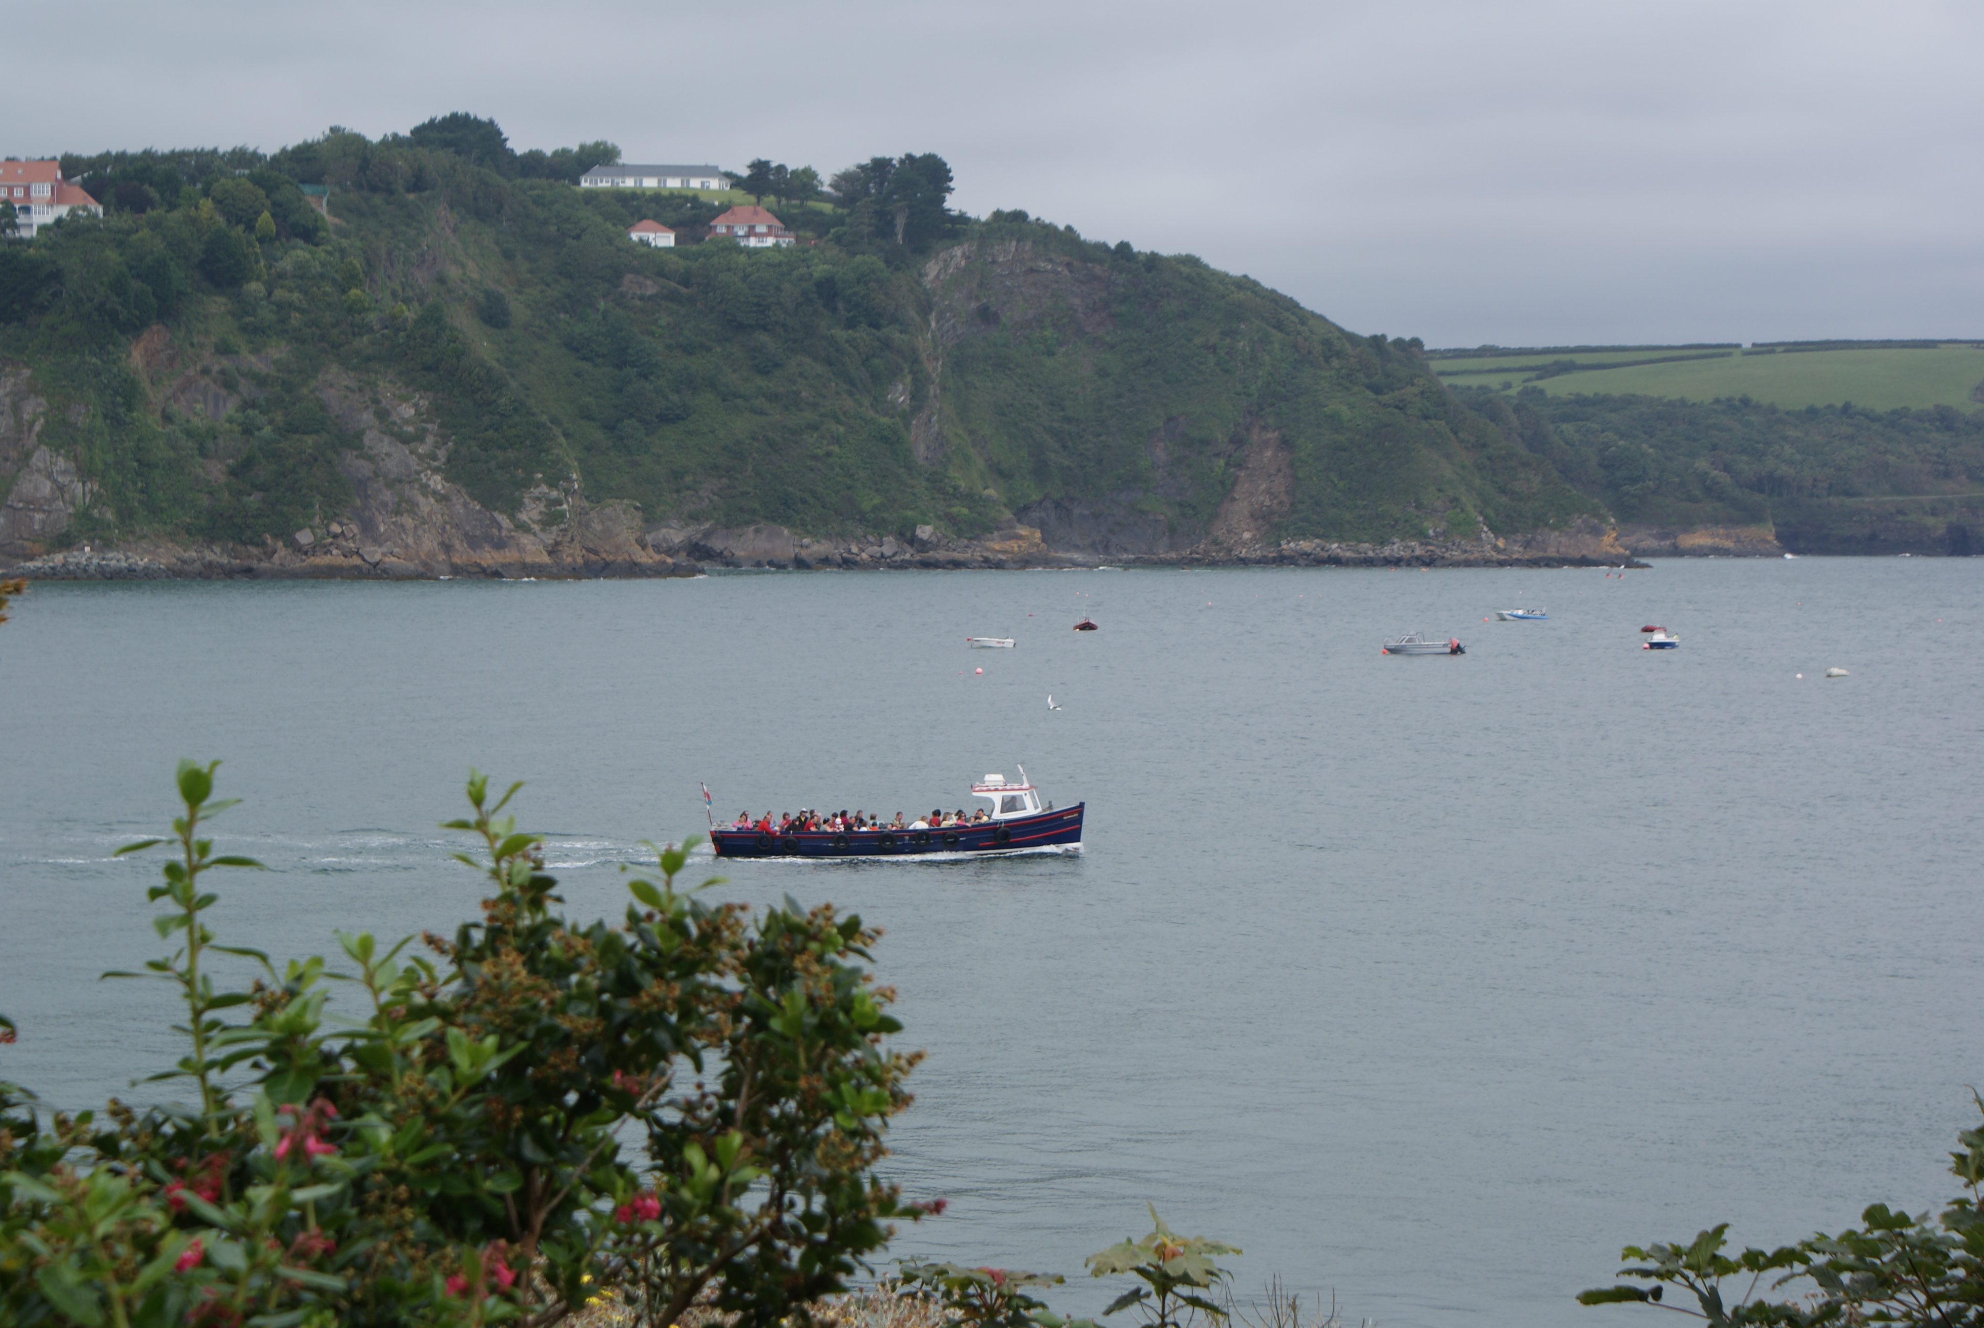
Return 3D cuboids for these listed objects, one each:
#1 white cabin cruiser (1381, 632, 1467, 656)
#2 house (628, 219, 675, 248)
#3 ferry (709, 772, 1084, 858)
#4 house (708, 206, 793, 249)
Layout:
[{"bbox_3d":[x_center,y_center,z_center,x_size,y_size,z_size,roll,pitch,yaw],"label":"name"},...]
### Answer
[{"bbox_3d":[34.030,-1.600,355.000,6.300,1.750,2.200,0,2,-3],"label":"white cabin cruiser"},{"bbox_3d":[-63.920,-80.780,850.000,8.600,5.300,7.000,0,2,5],"label":"house"},{"bbox_3d":[-3.300,5.090,158.000,12.900,3.000,3.700,0,2,2],"label":"ferry"},{"bbox_3d":[-45.390,-82.190,852.000,14.800,8.200,9.500,0,2,10],"label":"house"}]

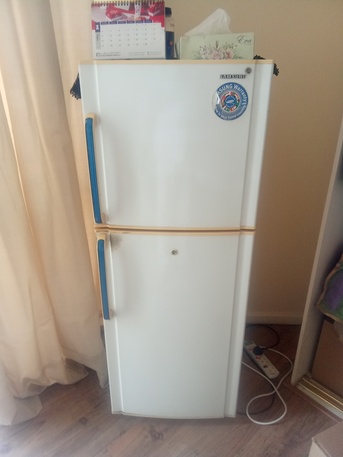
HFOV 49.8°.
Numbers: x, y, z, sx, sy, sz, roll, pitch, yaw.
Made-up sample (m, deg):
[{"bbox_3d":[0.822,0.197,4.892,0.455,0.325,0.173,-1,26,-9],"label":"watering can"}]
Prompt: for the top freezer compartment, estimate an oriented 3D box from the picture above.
[{"bbox_3d":[0.021,-0.367,1.480,0.580,0.555,0.610,1,25,2],"label":"top freezer compartment"}]

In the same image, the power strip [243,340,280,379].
[{"bbox_3d":[0.505,0.740,2.118,0.060,0.039,0.310,-9,27,-19],"label":"power strip"}]

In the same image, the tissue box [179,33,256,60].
[{"bbox_3d":[0.150,-0.577,1.182,0.226,0.076,0.115,4,25,9],"label":"tissue box"}]

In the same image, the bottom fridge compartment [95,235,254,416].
[{"bbox_3d":[0.022,0.329,1.804,0.580,0.980,0.610,1,25,2],"label":"bottom fridge compartment"}]

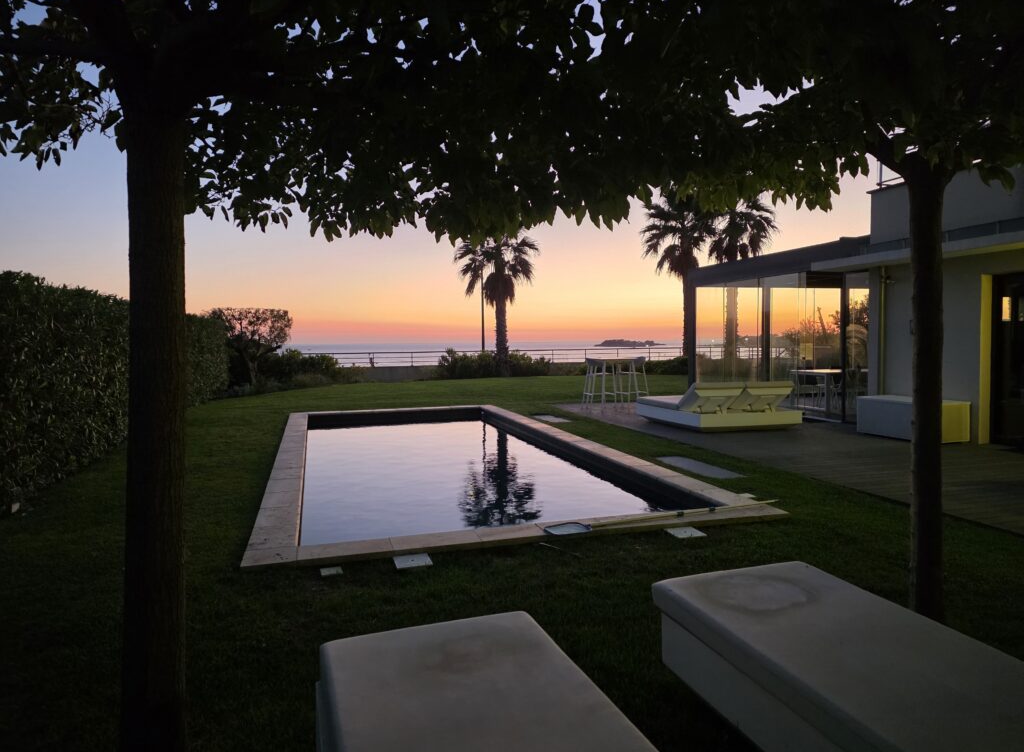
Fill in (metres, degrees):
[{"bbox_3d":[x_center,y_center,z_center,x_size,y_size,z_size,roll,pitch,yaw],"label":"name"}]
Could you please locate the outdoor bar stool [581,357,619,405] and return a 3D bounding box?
[{"bbox_3d":[1.736,0.141,13.506,0.540,1.012,0.520,-1,3,-16],"label":"outdoor bar stool"}]

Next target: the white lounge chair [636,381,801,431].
[{"bbox_3d":[3.196,0.411,10.771,1.668,0.724,2.062,-1,3,-15],"label":"white lounge chair"}]

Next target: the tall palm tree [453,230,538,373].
[{"bbox_3d":[-0.622,-2.837,26.095,3.250,5.735,3.250,0,3,0],"label":"tall palm tree"}]

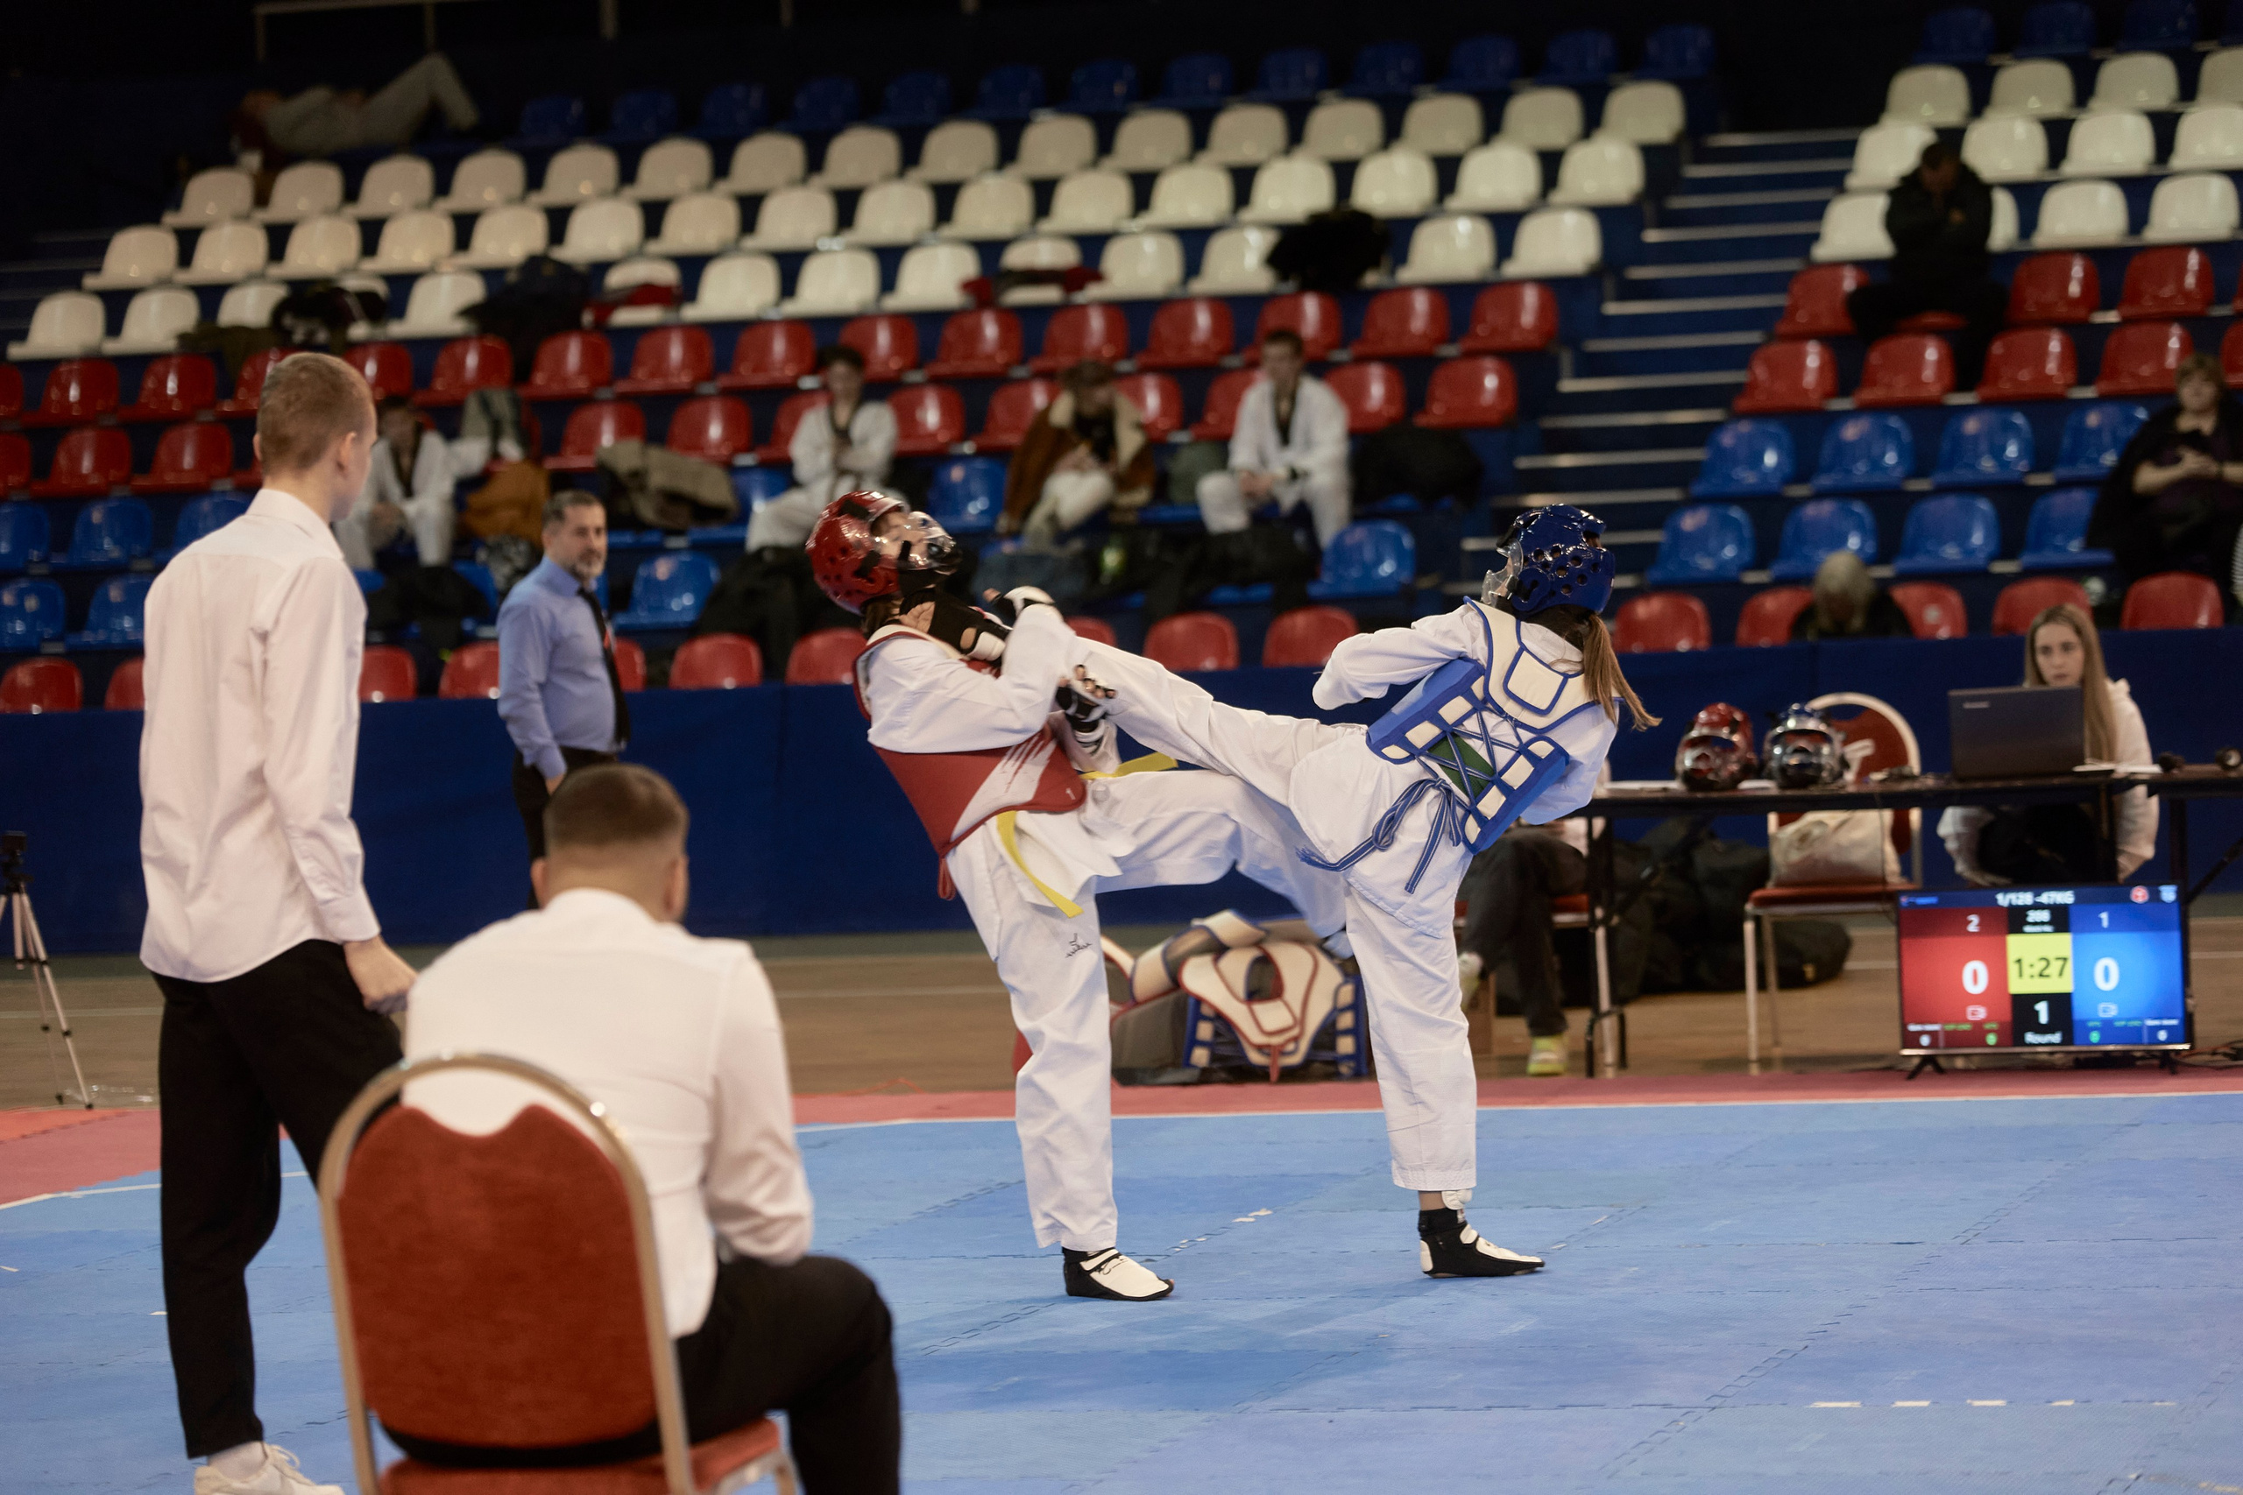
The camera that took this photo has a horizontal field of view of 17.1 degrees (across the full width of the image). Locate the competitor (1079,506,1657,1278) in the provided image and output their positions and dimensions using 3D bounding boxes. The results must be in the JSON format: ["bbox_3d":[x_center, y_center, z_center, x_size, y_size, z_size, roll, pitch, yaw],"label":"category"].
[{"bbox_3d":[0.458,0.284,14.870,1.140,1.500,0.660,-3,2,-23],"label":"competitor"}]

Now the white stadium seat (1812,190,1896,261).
[{"bbox_3d":[3.368,-2.375,34.061,0.410,0.330,0.400,-2,2,16],"label":"white stadium seat"}]

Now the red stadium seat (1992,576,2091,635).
[{"bbox_3d":[3.250,-0.451,26.512,0.390,0.290,0.380,-2,2,16],"label":"red stadium seat"}]

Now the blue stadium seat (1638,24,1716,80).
[{"bbox_3d":[2.752,-3.456,37.255,0.410,0.330,0.400,-2,2,16],"label":"blue stadium seat"}]

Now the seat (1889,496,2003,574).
[{"bbox_3d":[3.324,-0.856,30.049,0.410,0.330,0.400,-2,2,16],"label":"seat"}]

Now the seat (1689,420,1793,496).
[{"bbox_3d":[2.424,-1.127,29.172,0.400,0.295,0.380,-2,2,18],"label":"seat"}]

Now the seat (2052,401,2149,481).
[{"bbox_3d":[3.767,-1.176,28.727,0.400,0.295,0.380,-2,2,18],"label":"seat"}]

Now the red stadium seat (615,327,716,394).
[{"bbox_3d":[-2.112,-1.798,34.635,0.410,0.330,0.400,-2,2,16],"label":"red stadium seat"}]

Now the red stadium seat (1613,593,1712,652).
[{"bbox_3d":[1.986,-0.420,27.944,0.400,0.300,0.360,-2,2,18],"label":"red stadium seat"}]

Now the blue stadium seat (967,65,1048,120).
[{"bbox_3d":[-0.573,-3.118,35.786,0.365,0.295,0.350,-2,2,16],"label":"blue stadium seat"}]

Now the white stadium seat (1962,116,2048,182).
[{"bbox_3d":[3.825,-2.597,32.458,0.365,0.295,0.350,-2,2,16],"label":"white stadium seat"}]

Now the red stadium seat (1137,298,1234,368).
[{"bbox_3d":[0.296,-1.906,34.498,0.390,0.320,0.372,-2,2,16],"label":"red stadium seat"}]

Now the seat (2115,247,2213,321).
[{"bbox_3d":[4.563,-2.027,32.711,0.410,0.330,0.400,-2,2,16],"label":"seat"}]

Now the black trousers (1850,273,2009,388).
[{"bbox_3d":[3.267,-1.648,30.271,0.620,0.540,0.600,-2,2,16],"label":"black trousers"}]

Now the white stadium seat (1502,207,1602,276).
[{"bbox_3d":[1.988,-2.329,34.459,0.410,0.330,0.400,-2,2,16],"label":"white stadium seat"}]

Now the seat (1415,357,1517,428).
[{"bbox_3d":[1.412,-1.464,30.906,0.400,0.300,0.360,-2,2,18],"label":"seat"}]

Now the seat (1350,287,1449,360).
[{"bbox_3d":[1.261,-1.909,33.663,0.410,0.330,0.400,-2,2,16],"label":"seat"}]

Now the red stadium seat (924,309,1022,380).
[{"bbox_3d":[-0.636,-1.729,32.092,0.400,0.295,0.380,-2,2,18],"label":"red stadium seat"}]

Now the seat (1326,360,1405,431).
[{"bbox_3d":[0.933,-1.419,30.166,0.390,0.290,0.380,-2,2,16],"label":"seat"}]

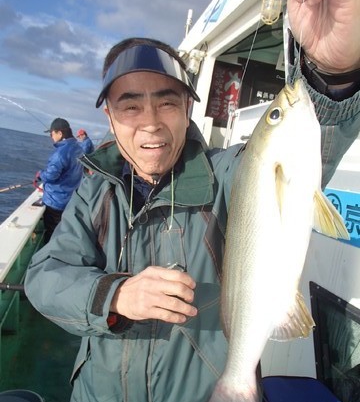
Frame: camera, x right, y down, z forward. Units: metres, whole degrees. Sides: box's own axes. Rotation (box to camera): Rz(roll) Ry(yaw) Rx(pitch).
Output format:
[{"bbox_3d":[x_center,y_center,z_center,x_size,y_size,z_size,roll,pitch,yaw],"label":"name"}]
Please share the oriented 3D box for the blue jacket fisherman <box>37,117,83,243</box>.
[{"bbox_3d":[-1.250,0.040,3.920,0.520,1.740,0.540,9,6,1],"label":"blue jacket fisherman"}]

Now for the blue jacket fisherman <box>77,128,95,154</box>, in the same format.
[{"bbox_3d":[-1.940,-0.500,7.400,0.480,1.720,0.520,7,6,-18],"label":"blue jacket fisherman"}]

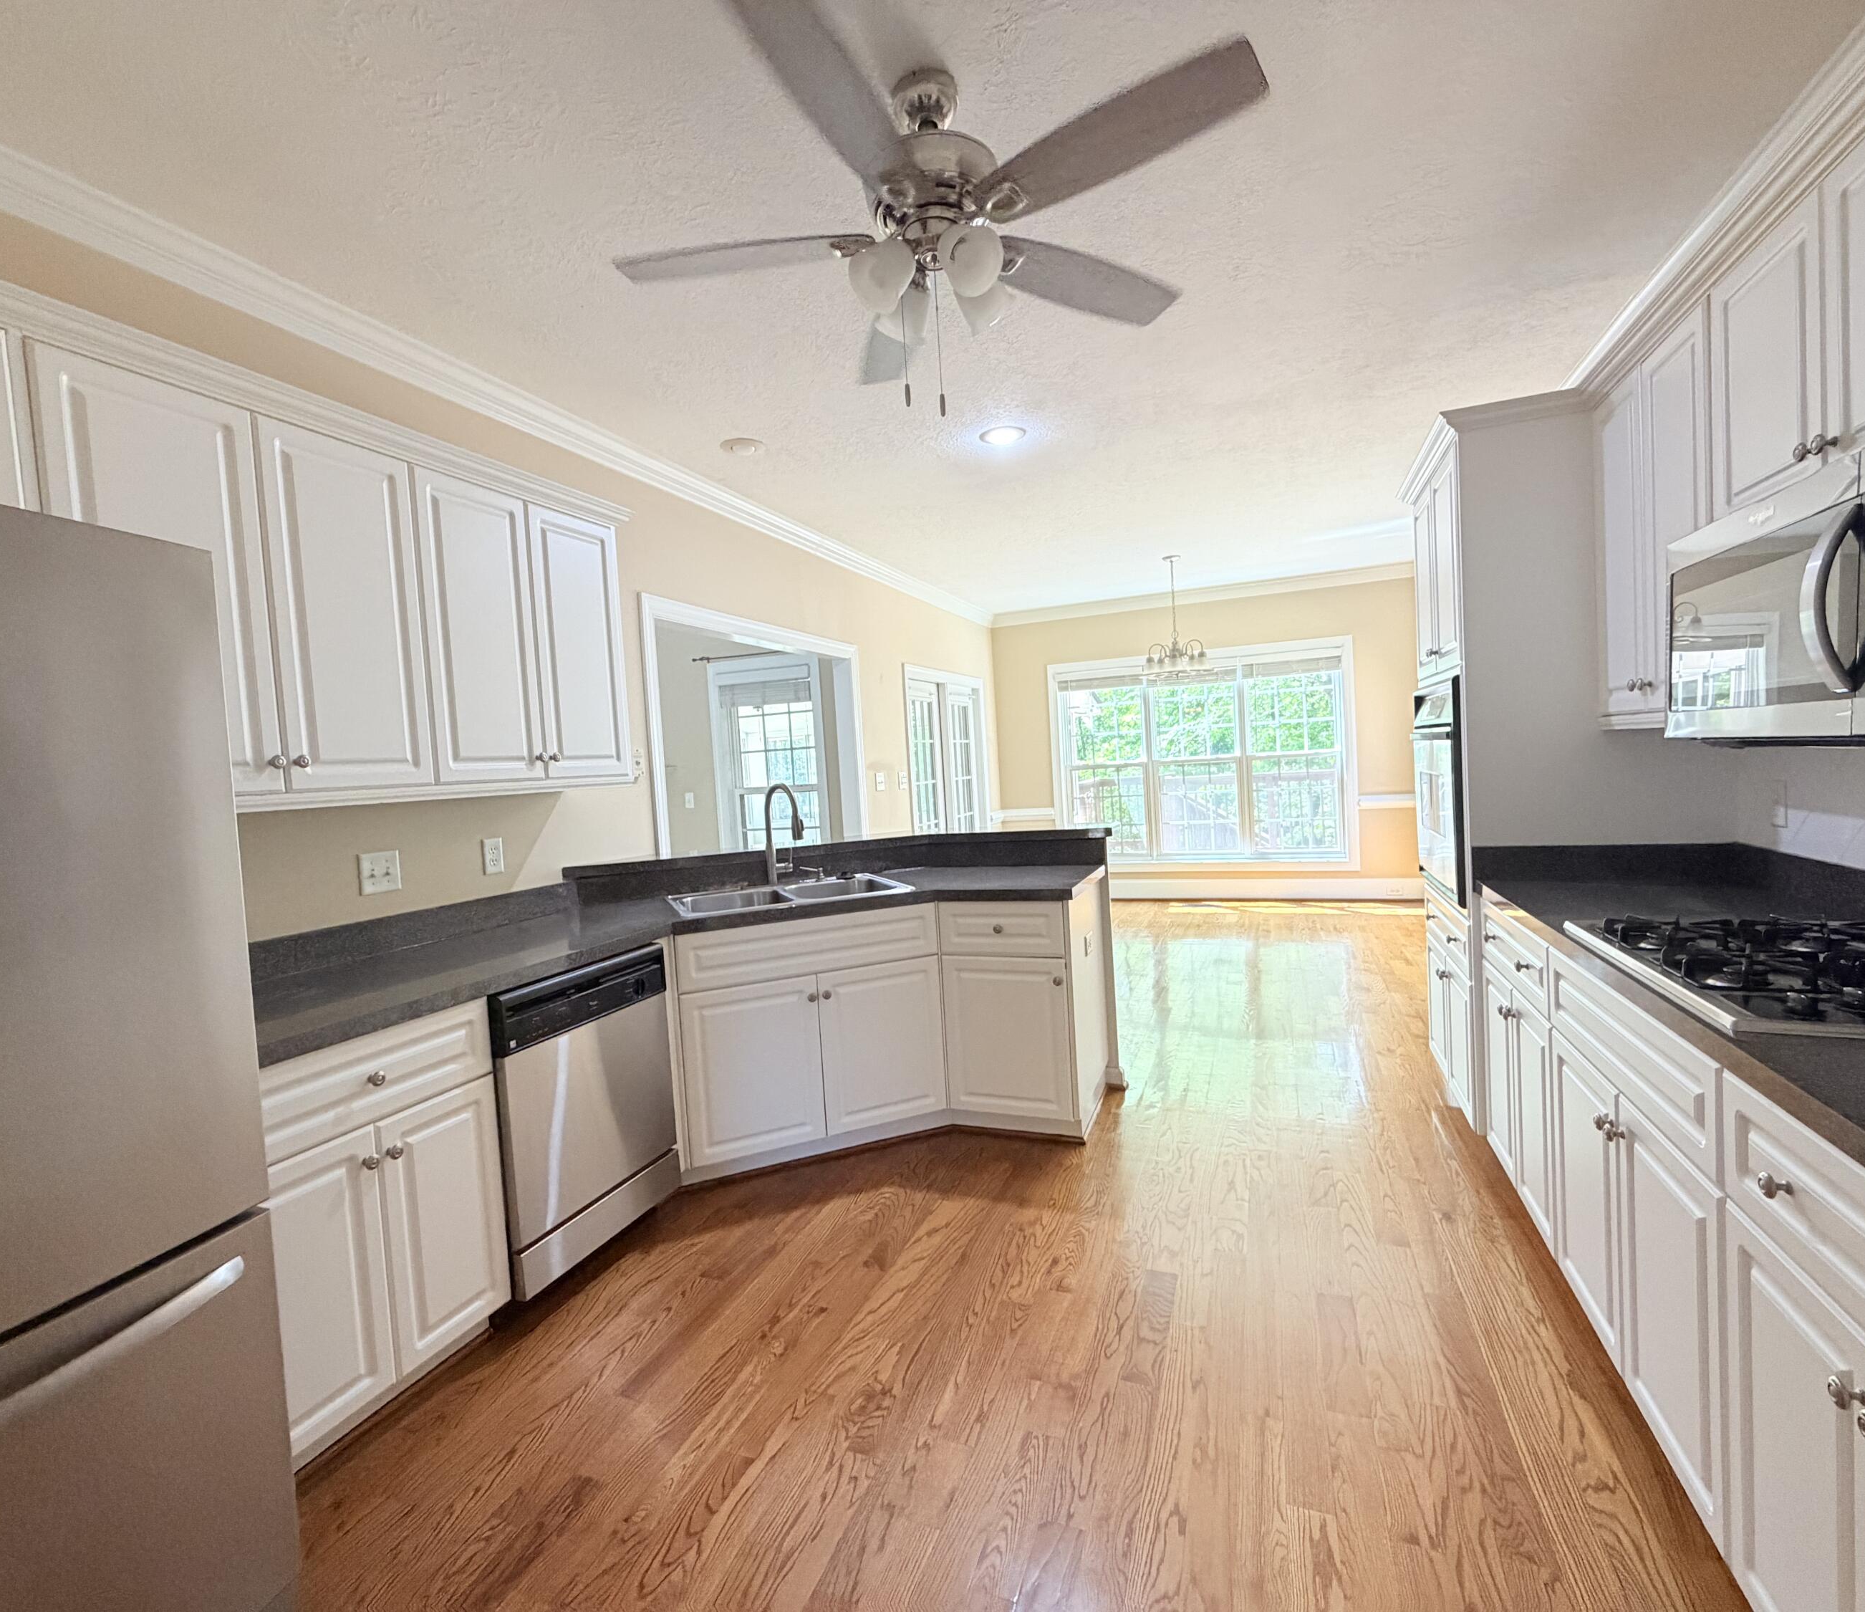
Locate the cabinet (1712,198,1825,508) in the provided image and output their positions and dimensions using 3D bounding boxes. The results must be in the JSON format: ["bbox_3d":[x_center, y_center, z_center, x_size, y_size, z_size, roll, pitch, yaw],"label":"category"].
[{"bbox_3d":[1.686,-0.802,1.535,0.340,0.470,0.380,-2,3,22],"label":"cabinet"}]

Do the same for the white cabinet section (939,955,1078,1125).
[{"bbox_3d":[0.266,0.816,3.075,0.448,0.563,0.030,-2,3,21],"label":"white cabinet section"}]

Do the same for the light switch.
[{"bbox_3d":[-1.595,0.194,2.526,0.018,0.116,0.117,-2,3,21],"label":"light switch"}]

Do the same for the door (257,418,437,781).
[{"bbox_3d":[-1.439,-0.467,2.154,0.030,0.847,0.367,-2,3,21],"label":"door"}]

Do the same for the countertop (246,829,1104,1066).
[{"bbox_3d":[-0.568,0.306,2.735,1.855,0.185,2.740,-2,3,22],"label":"countertop"}]

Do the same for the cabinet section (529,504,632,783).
[{"bbox_3d":[-1.159,-0.516,2.870,0.030,0.860,0.375,-2,3,22],"label":"cabinet section"}]

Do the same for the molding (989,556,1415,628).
[{"bbox_3d":[2.230,-1.823,7.565,3.620,0.125,0.090,-2,3,22],"label":"molding"}]

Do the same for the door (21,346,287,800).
[{"bbox_3d":[-1.579,-0.445,1.796,0.030,0.850,0.369,-2,3,21],"label":"door"}]

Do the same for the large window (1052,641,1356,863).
[{"bbox_3d":[2.317,-0.383,7.656,2.550,1.920,0.110,-2,3,22],"label":"large window"}]

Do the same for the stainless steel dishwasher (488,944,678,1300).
[{"bbox_3d":[-1.202,0.857,2.539,0.600,0.820,0.610,-2,3,22],"label":"stainless steel dishwasher"}]

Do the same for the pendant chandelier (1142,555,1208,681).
[{"bbox_3d":[1.767,-1.374,6.330,0.470,0.850,0.470,-2,3,22],"label":"pendant chandelier"}]

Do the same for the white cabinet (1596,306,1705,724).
[{"bbox_3d":[1.907,-0.638,2.068,0.345,0.870,0.700,-2,3,22],"label":"white cabinet"}]

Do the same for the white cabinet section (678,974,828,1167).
[{"bbox_3d":[-0.605,0.876,2.898,0.452,0.563,0.030,-5,3,-23],"label":"white cabinet section"}]

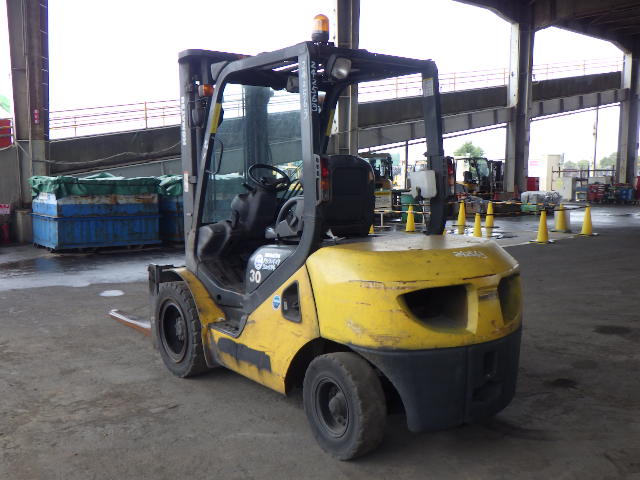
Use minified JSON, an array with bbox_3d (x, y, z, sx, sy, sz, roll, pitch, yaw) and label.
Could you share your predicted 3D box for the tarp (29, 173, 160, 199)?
[{"bbox_3d":[-4.496,-1.108,12.680,2.100,0.450,1.650,-4,8,-38],"label":"tarp"}]

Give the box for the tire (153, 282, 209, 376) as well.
[{"bbox_3d":[-0.978,0.639,4.631,0.210,0.690,0.690,-4,7,-37],"label":"tire"}]

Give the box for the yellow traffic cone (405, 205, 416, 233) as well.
[{"bbox_3d":[2.335,-0.573,16.175,0.360,0.700,0.360,0,6,0],"label":"yellow traffic cone"}]

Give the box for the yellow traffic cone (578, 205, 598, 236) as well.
[{"bbox_3d":[6.585,-0.478,15.434,0.380,0.700,0.380,0,6,0],"label":"yellow traffic cone"}]

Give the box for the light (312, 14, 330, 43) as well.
[{"bbox_3d":[0.007,-1.104,3.280,0.093,0.150,0.093,0,6,0],"label":"light"}]

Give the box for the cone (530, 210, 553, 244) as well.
[{"bbox_3d":[4.855,-0.298,13.646,0.380,0.700,0.380,0,6,0],"label":"cone"}]

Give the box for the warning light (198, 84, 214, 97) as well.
[{"bbox_3d":[-0.758,-0.999,4.200,0.085,0.075,0.075,-4,7,-37],"label":"warning light"}]

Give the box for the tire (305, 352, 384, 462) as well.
[{"bbox_3d":[0.125,0.860,3.312,0.170,0.540,0.540,-4,7,-33],"label":"tire"}]

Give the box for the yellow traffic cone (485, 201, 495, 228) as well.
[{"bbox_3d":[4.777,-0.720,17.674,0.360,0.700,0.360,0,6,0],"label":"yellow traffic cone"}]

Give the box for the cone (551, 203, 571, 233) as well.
[{"bbox_3d":[6.300,-0.578,16.372,0.380,0.700,0.380,0,6,0],"label":"cone"}]

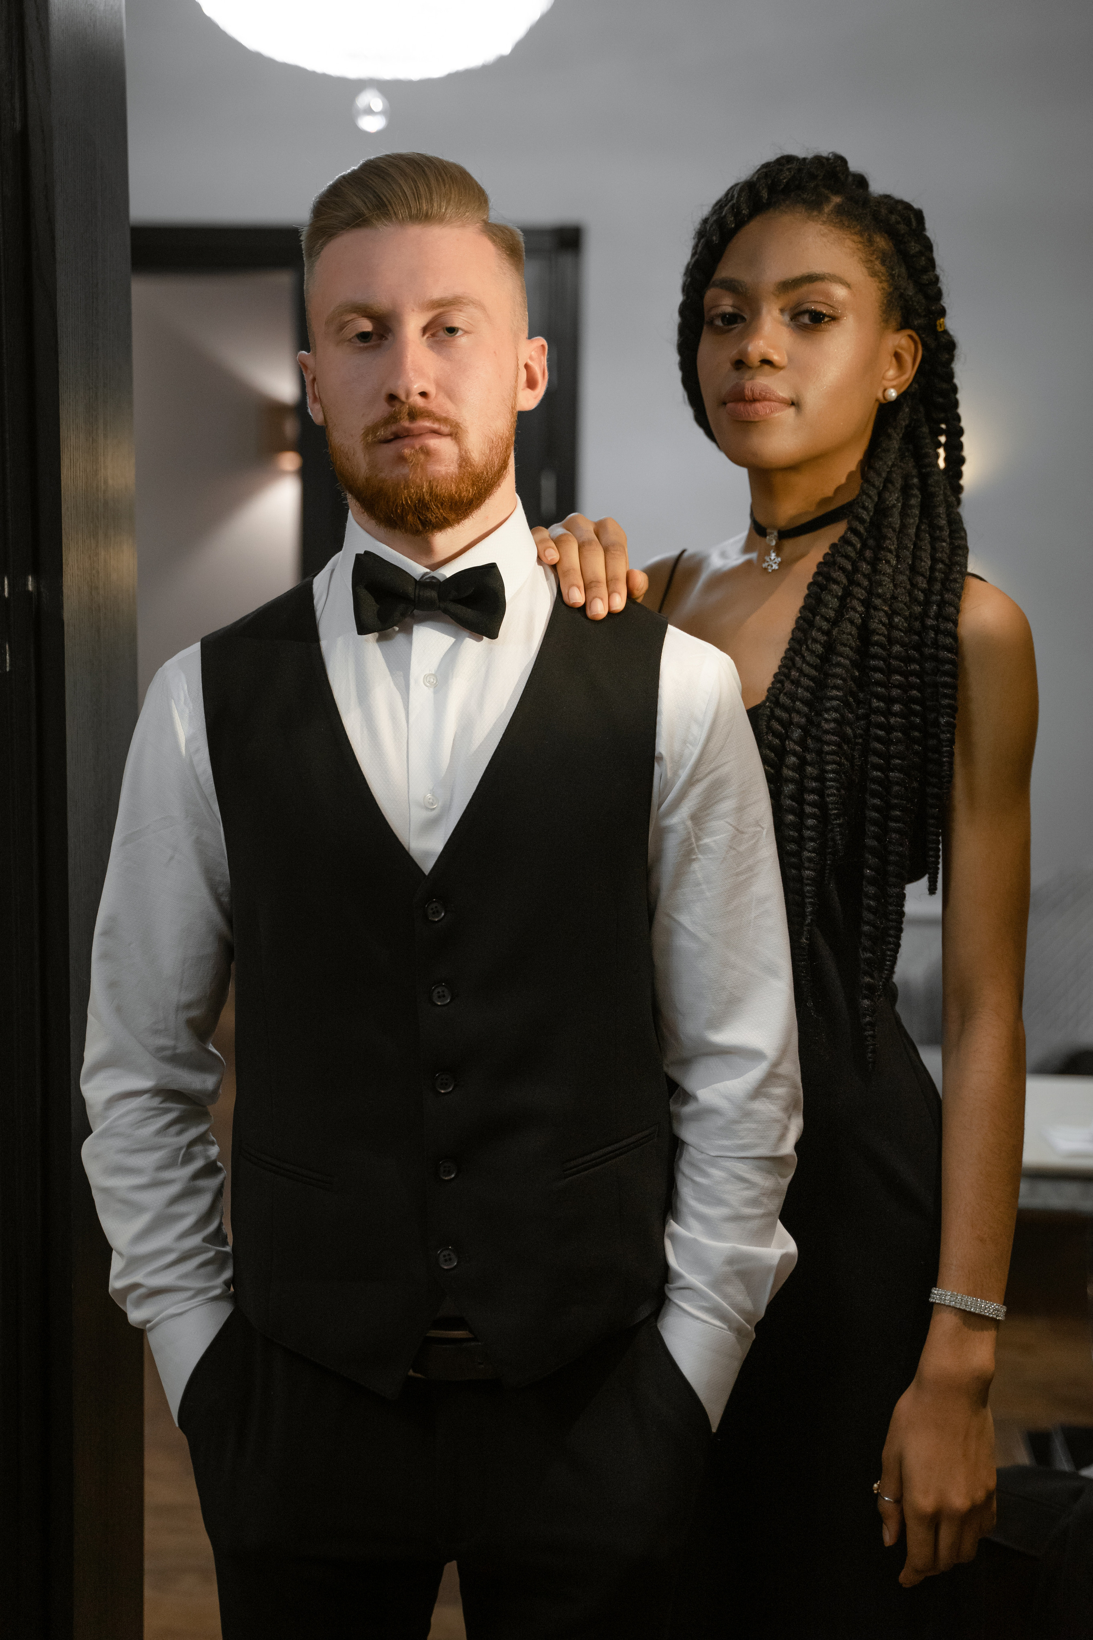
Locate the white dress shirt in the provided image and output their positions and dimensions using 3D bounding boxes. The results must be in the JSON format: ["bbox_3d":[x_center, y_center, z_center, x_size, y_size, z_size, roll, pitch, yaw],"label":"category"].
[{"bbox_3d":[-0.079,0.114,1.760,0.550,0.720,0.280,0,6,-1],"label":"white dress shirt"}]

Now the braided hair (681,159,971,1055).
[{"bbox_3d":[0.217,-0.165,1.830,0.220,0.700,0.250,3,7,23],"label":"braided hair"}]

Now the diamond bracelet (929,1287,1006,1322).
[{"bbox_3d":[0.334,0.384,1.840,0.062,0.011,0.053,15,-9,8],"label":"diamond bracelet"}]

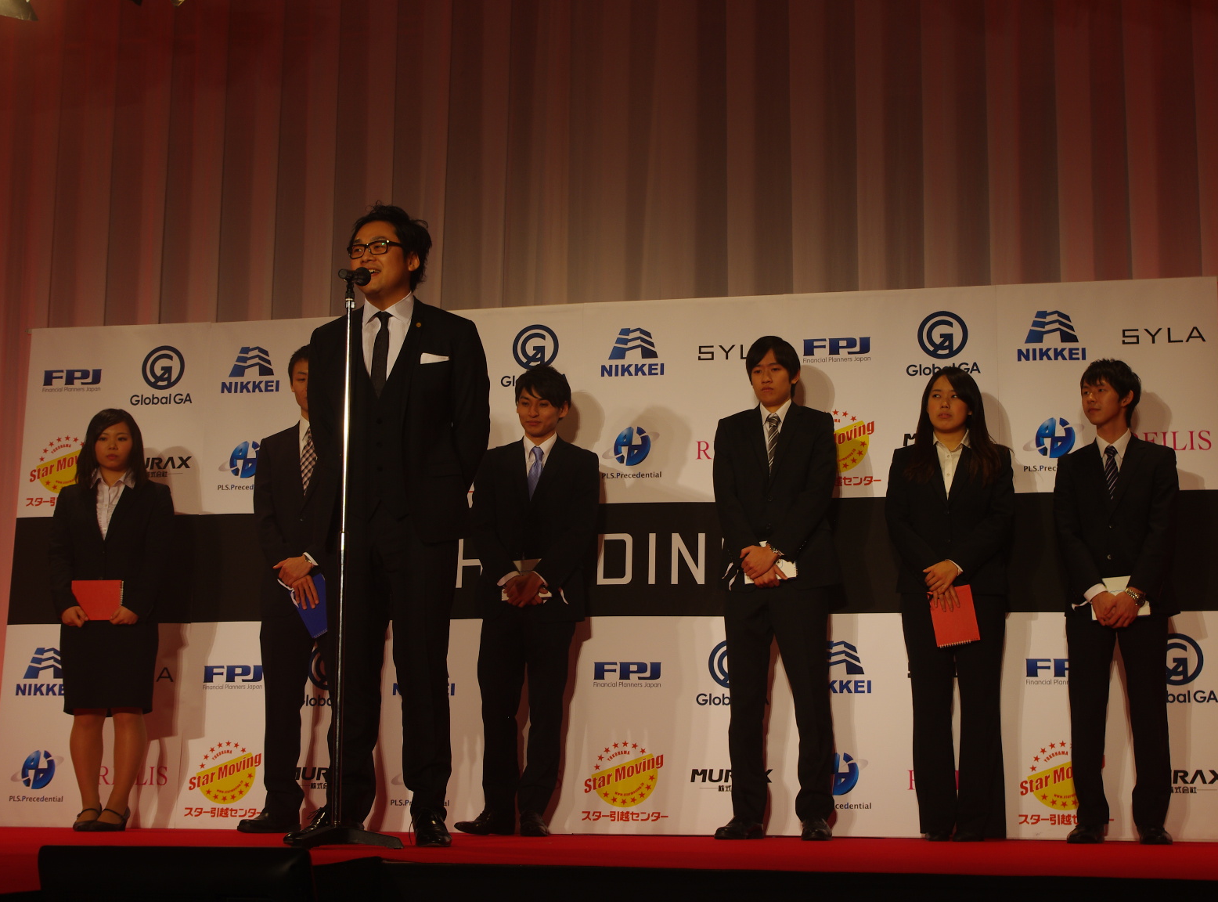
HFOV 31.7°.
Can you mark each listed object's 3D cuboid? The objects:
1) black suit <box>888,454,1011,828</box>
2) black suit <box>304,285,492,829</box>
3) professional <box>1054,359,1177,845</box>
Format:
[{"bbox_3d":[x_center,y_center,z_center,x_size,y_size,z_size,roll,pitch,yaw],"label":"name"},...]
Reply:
[{"bbox_3d":[1.170,0.638,7.339,0.435,1.355,0.320,-1,-9,12],"label":"black suit"},{"bbox_3d":[-0.588,0.305,5.942,0.510,1.455,0.320,-3,-10,20],"label":"black suit"},{"bbox_3d":[1.742,0.500,7.362,0.440,1.661,0.320,-3,-10,20],"label":"professional"}]

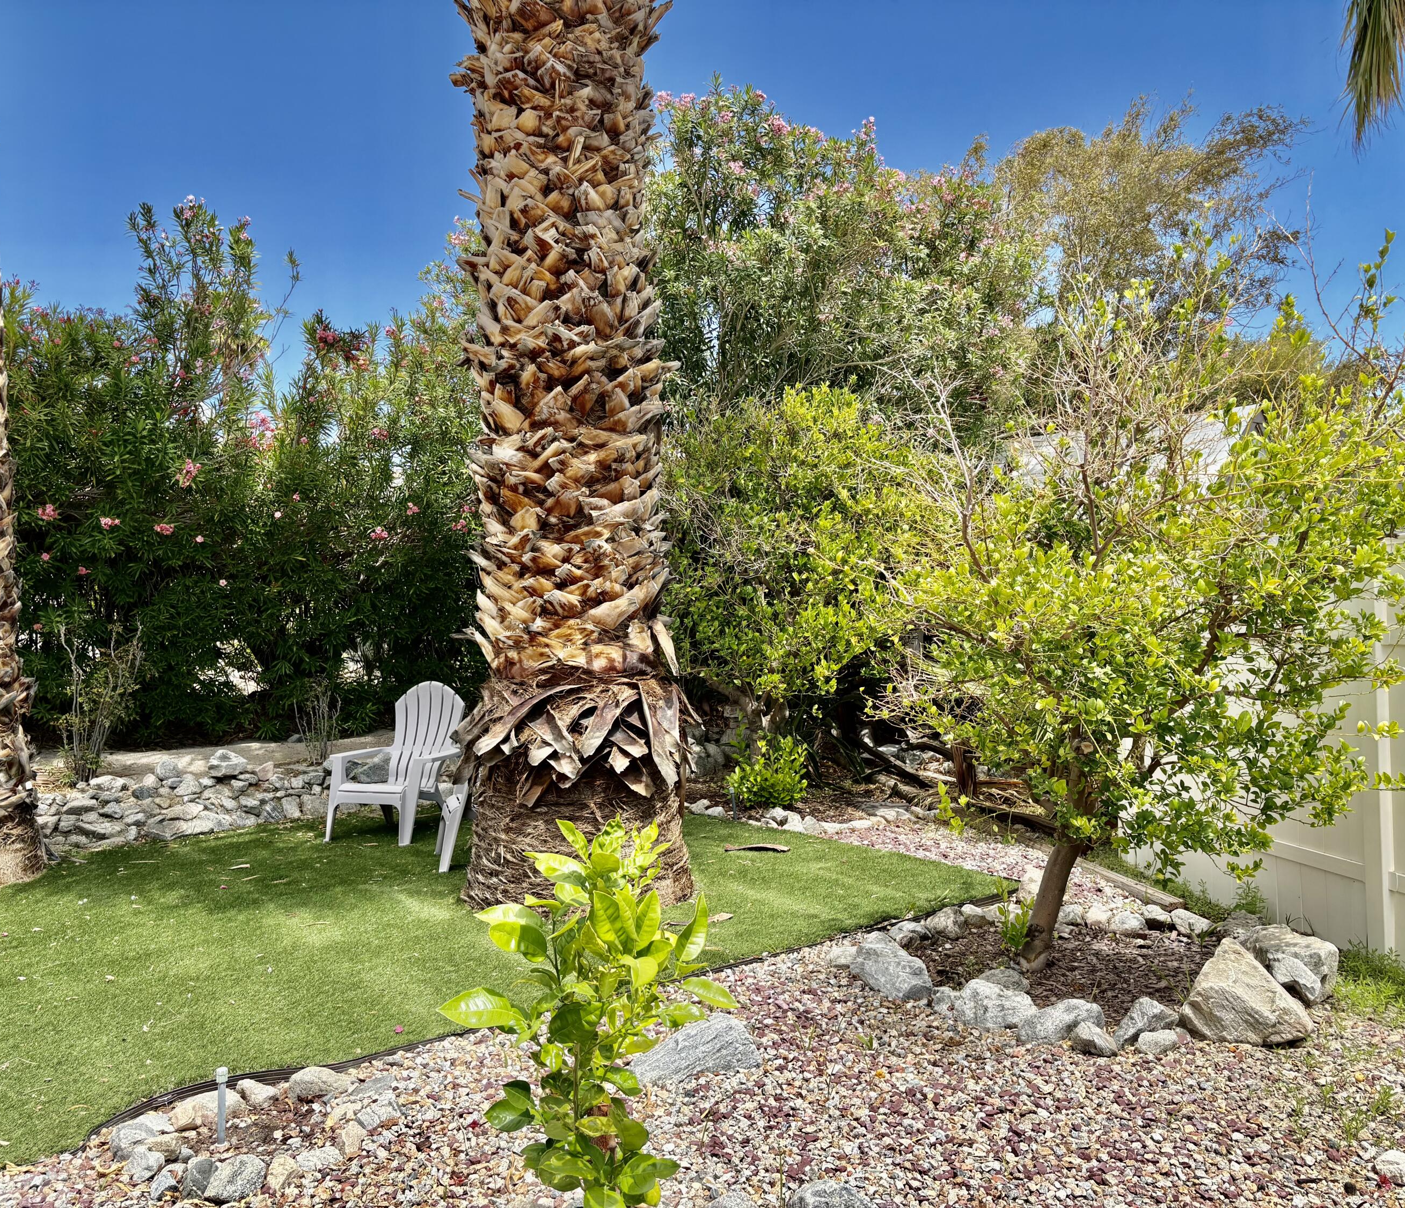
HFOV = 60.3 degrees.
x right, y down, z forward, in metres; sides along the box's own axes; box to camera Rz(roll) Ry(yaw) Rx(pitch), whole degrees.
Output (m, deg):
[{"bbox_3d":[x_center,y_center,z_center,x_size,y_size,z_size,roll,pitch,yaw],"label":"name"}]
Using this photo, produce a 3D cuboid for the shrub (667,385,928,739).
[{"bbox_3d":[0.620,-0.200,9.200,2.300,2.900,2.100,-1,-1,0],"label":"shrub"}]

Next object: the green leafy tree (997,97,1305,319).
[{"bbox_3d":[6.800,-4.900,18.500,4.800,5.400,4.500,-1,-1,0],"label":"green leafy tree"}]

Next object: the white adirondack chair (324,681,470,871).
[{"bbox_3d":[-1.900,0.975,7.550,0.740,0.950,0.820,-1,-1,20],"label":"white adirondack chair"}]

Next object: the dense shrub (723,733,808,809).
[{"bbox_3d":[0.460,1.200,8.700,0.620,0.550,0.580,-1,-1,0],"label":"dense shrub"}]

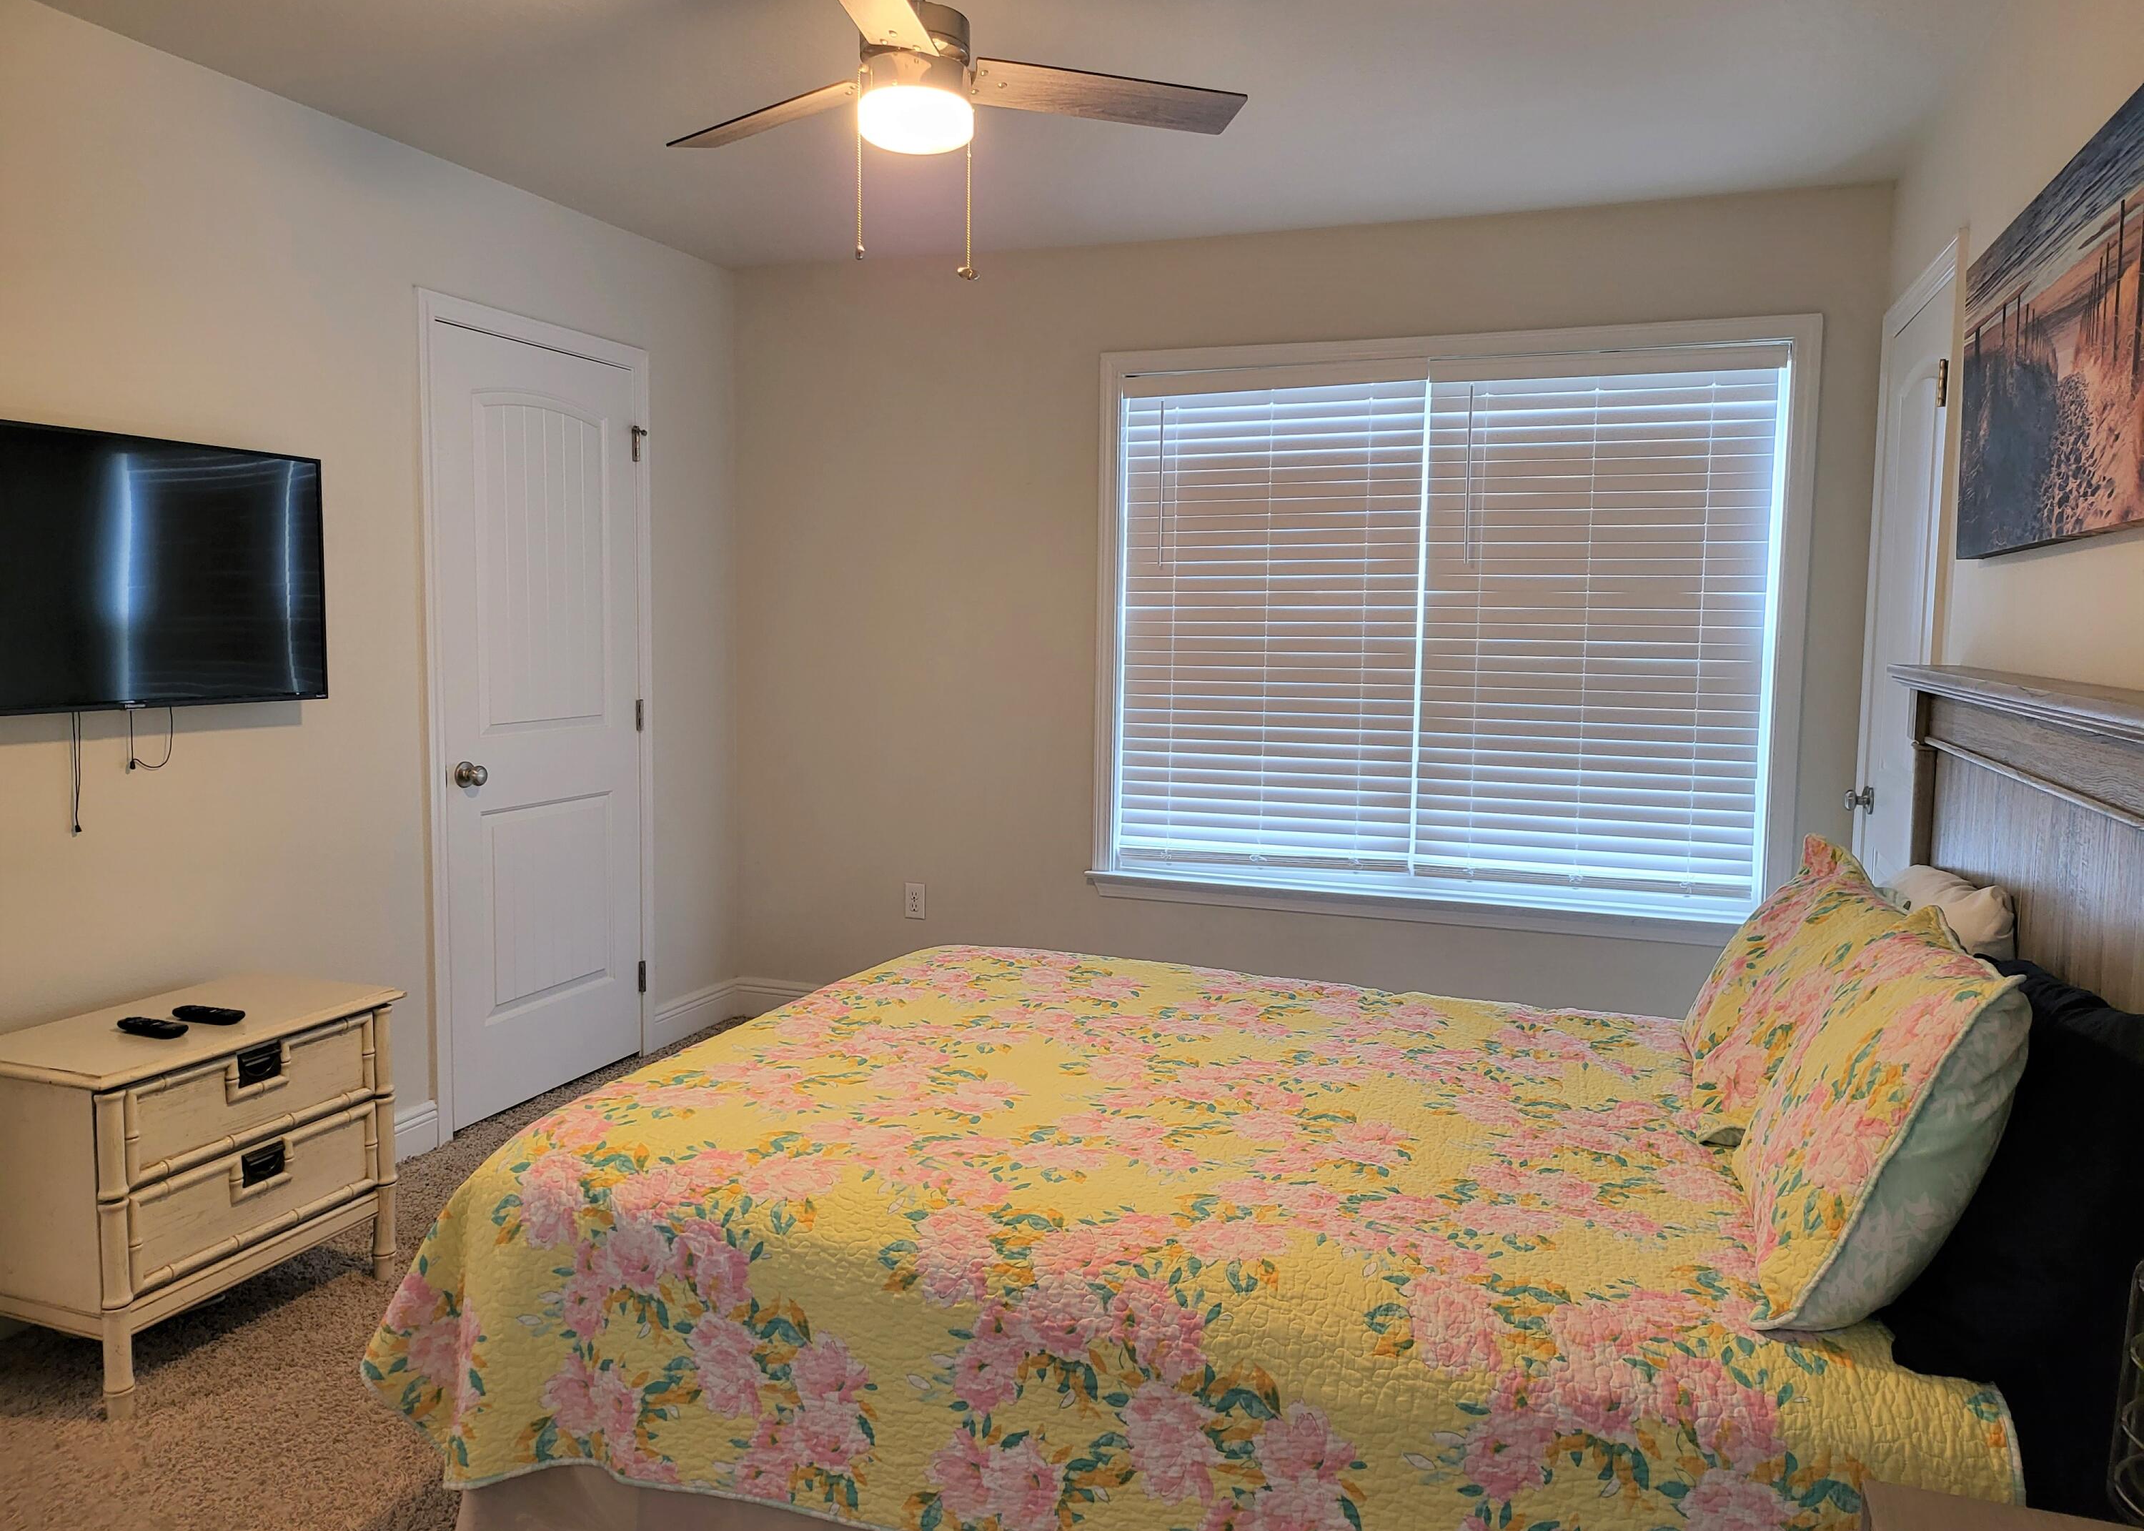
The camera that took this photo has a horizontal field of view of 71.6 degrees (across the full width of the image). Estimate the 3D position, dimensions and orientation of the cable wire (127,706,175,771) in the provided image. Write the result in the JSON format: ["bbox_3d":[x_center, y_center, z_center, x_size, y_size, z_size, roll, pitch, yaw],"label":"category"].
[{"bbox_3d":[-1.831,-0.054,2.957,0.020,0.135,0.100,3,6,21],"label":"cable wire"}]

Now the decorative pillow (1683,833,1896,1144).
[{"bbox_3d":[1.107,0.341,2.283,0.190,0.430,0.600,33,14,12],"label":"decorative pillow"}]

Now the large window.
[{"bbox_3d":[0.963,-0.383,4.099,1.770,1.450,0.070,3,6,21],"label":"large window"}]

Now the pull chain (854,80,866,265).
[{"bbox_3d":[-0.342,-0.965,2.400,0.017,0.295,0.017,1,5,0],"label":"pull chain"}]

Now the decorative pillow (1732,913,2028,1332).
[{"bbox_3d":[0.926,0.387,1.698,0.190,0.440,0.580,34,16,16],"label":"decorative pillow"}]

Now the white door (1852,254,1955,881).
[{"bbox_3d":[1.837,0.006,3.322,0.050,2.050,0.790,3,6,21],"label":"white door"}]

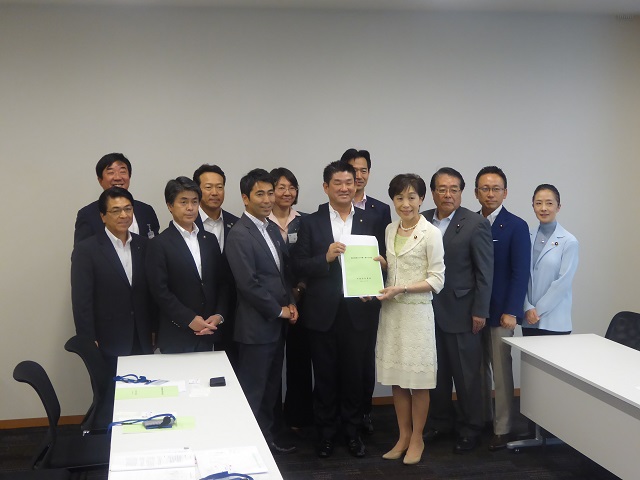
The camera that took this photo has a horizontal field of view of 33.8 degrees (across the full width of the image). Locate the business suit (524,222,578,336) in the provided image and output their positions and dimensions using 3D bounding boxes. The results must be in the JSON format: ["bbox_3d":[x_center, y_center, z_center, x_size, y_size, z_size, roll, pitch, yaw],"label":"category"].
[{"bbox_3d":[1.424,0.236,6.537,0.390,0.688,0.250,1,5,25],"label":"business suit"}]

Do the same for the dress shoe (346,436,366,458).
[{"bbox_3d":[0.221,1.222,6.337,0.105,0.105,0.285,-2,5,-12],"label":"dress shoe"}]

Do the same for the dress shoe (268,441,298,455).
[{"bbox_3d":[-0.257,1.222,6.426,0.105,0.105,0.280,-4,6,-37],"label":"dress shoe"}]

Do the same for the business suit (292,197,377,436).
[{"bbox_3d":[0.096,0.501,6.291,0.520,1.446,0.320,-1,5,-6],"label":"business suit"}]

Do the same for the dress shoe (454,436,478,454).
[{"bbox_3d":[0.898,1.208,6.369,0.105,0.105,0.280,1,5,25],"label":"dress shoe"}]

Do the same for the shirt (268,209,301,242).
[{"bbox_3d":[-0.225,0.069,6.687,0.380,0.550,0.230,-1,5,-1],"label":"shirt"}]

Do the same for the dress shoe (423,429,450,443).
[{"bbox_3d":[0.704,1.193,6.600,0.105,0.105,0.280,3,6,39],"label":"dress shoe"}]

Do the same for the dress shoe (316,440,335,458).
[{"bbox_3d":[0.035,1.224,6.344,0.105,0.105,0.285,0,5,10],"label":"dress shoe"}]

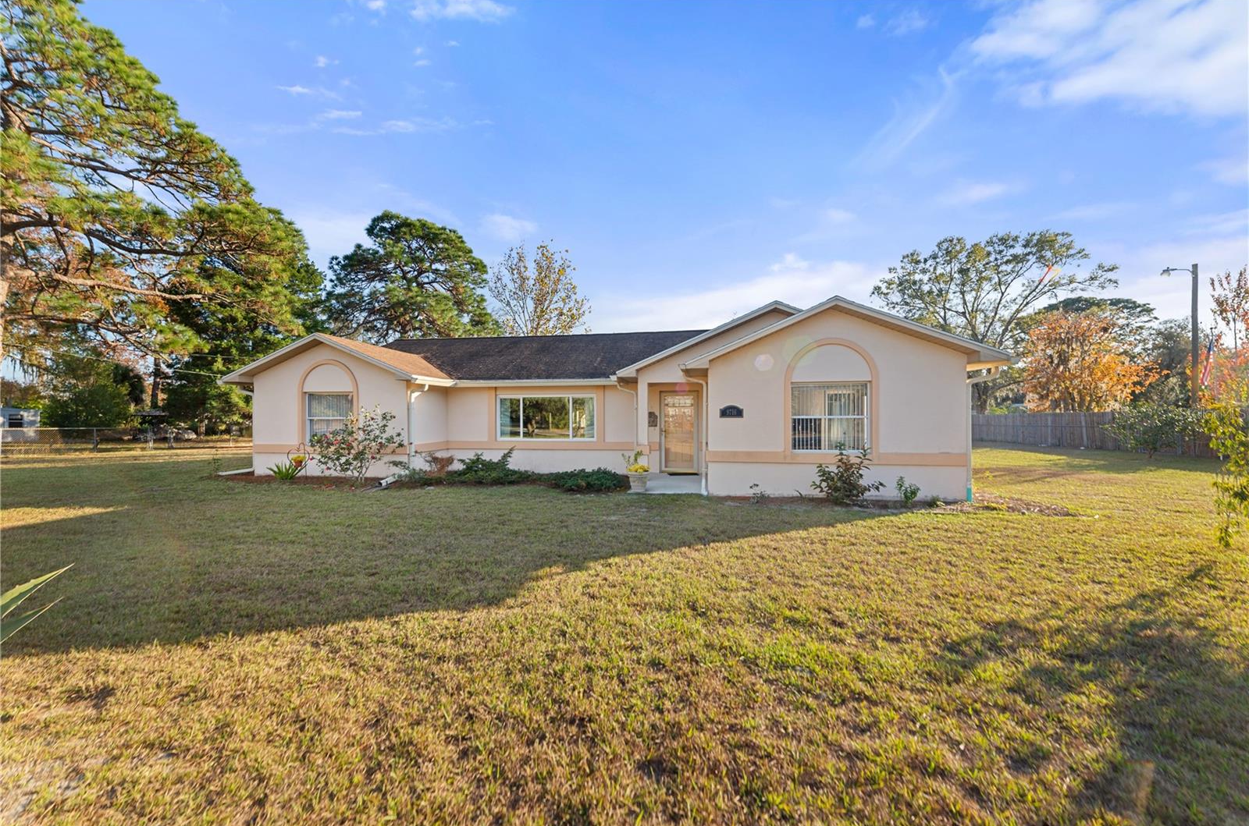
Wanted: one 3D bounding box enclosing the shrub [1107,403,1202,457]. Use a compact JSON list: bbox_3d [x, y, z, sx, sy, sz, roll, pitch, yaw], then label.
[{"bbox_3d":[20.165,0.664,18.500,2.800,2.110,2.600,0,-1,10],"label":"shrub"}]

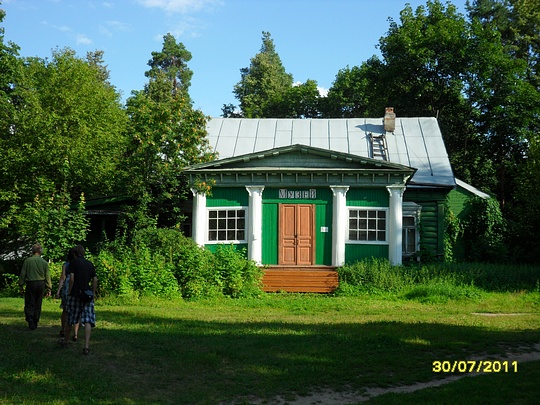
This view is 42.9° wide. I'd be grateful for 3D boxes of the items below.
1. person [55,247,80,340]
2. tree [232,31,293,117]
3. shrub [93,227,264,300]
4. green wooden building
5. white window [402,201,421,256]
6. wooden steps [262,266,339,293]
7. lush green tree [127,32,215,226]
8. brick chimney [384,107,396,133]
[{"bbox_3d":[-3.633,1.652,12.314,0.480,1.650,0.500,1,-4,-14],"label":"person"},{"bbox_3d":[-0.439,-3.242,46.344,5.000,16.300,5.000,0,-4,3],"label":"tree"},{"bbox_3d":[-3.188,2.091,23.912,5.800,2.400,2.700,0,-4,3],"label":"shrub"},{"bbox_3d":[2.175,-0.130,30.786,12.700,7.800,9.600,0,-4,3],"label":"green wooden building"},{"bbox_3d":[5.770,1.104,28.393,1.100,2.250,0.200,0,-4,3],"label":"white window"},{"bbox_3d":[1.127,2.925,25.357,2.800,0.950,1.300,0,-4,3],"label":"wooden steps"},{"bbox_3d":[-3.829,-1.260,26.154,3.400,9.400,3.300,0,-4,3],"label":"lush green tree"},{"bbox_3d":[5.609,-3.808,31.948,0.500,1.200,0.500,0,-4,3],"label":"brick chimney"}]

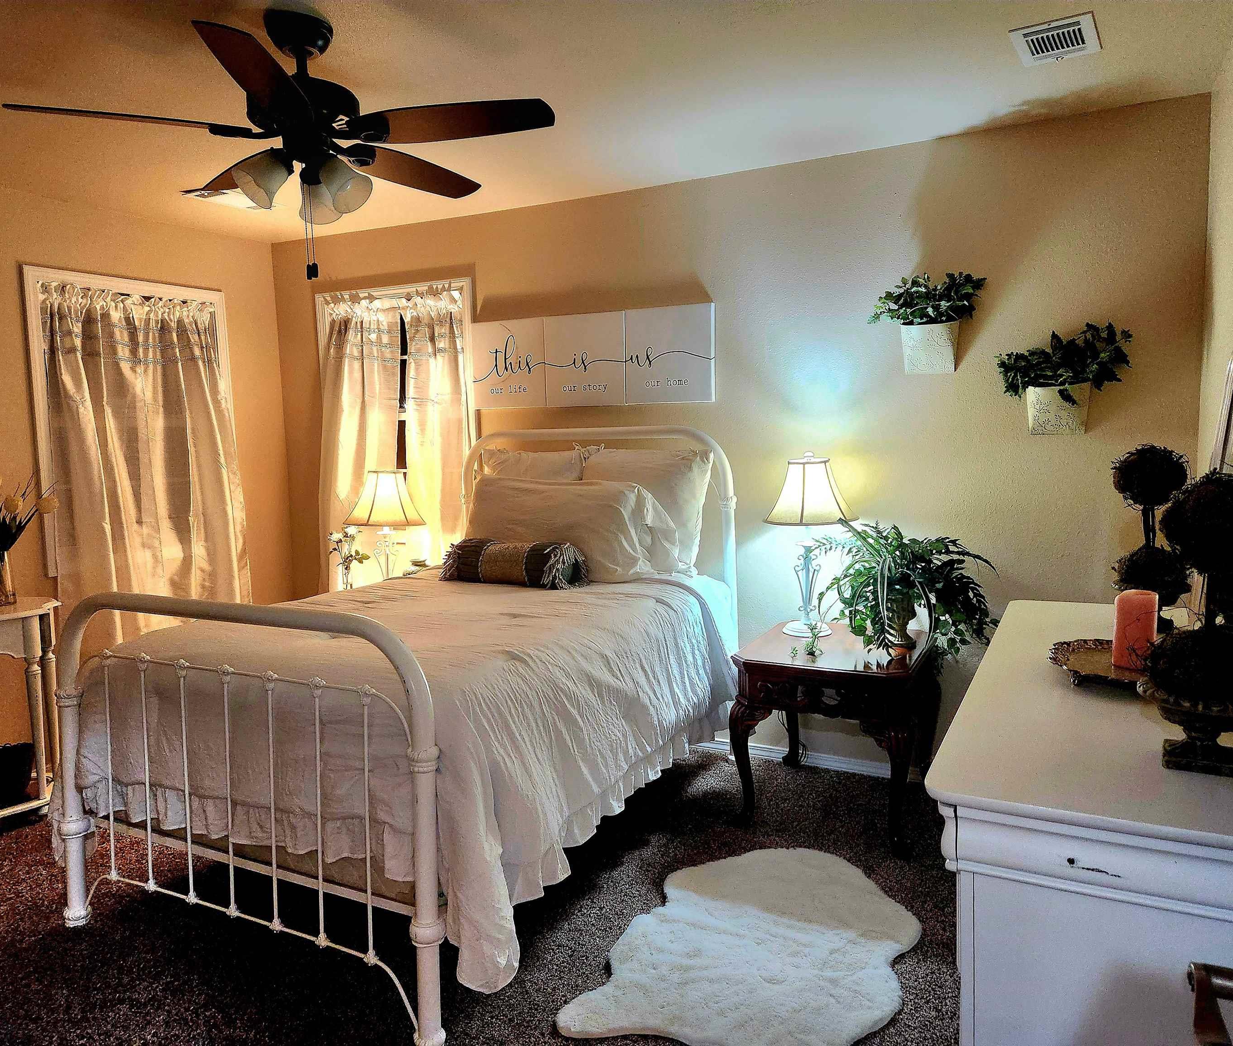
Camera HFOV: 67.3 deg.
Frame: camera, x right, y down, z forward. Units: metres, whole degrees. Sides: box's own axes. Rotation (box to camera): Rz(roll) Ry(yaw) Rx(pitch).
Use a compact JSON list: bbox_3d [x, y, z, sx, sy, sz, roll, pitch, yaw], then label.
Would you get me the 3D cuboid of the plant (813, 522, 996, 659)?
[{"bbox_3d":[1.012,0.225,3.271,0.580,0.460,0.560,2,6,27],"label":"plant"}]

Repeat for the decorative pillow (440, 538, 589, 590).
[{"bbox_3d":[-0.385,0.148,3.605,0.610,0.180,0.200,2,6,27],"label":"decorative pillow"}]

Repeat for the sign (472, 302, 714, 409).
[{"bbox_3d":[-0.133,-0.721,4.119,1.210,0.402,0.038,2,6,27],"label":"sign"}]

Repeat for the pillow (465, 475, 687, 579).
[{"bbox_3d":[-0.183,0.020,3.795,0.920,0.400,0.190,2,-19,28],"label":"pillow"}]

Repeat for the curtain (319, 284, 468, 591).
[{"bbox_3d":[-1.116,-0.104,4.648,0.980,2.080,0.130,2,6,27],"label":"curtain"}]

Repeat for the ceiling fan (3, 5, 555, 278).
[{"bbox_3d":[-0.778,-0.938,2.327,1.290,0.628,1.290,2,7,28],"label":"ceiling fan"}]

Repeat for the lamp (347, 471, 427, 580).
[{"bbox_3d":[-1.034,0.089,4.175,0.360,0.685,0.360,2,6,27],"label":"lamp"}]

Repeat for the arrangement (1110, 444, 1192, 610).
[{"bbox_3d":[1.273,0.047,2.214,0.170,0.460,0.170,2,6,27],"label":"arrangement"}]

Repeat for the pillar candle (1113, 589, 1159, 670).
[{"bbox_3d":[0.968,0.188,1.724,0.079,0.137,0.079,2,7,28],"label":"pillar candle"}]

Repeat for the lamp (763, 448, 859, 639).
[{"bbox_3d":[0.736,0.070,3.508,0.355,0.690,0.355,2,7,28],"label":"lamp"}]

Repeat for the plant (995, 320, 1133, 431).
[{"bbox_3d":[1.528,-0.492,3.183,0.420,0.375,0.200,2,7,28],"label":"plant"}]

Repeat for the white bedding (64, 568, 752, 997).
[{"bbox_3d":[-0.580,0.608,3.299,1.600,0.760,1.880,2,7,28],"label":"white bedding"}]

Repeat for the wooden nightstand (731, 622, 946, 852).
[{"bbox_3d":[0.802,0.749,3.358,0.600,0.635,0.670,2,7,28],"label":"wooden nightstand"}]

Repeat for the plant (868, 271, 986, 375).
[{"bbox_3d":[1.125,-0.724,3.369,0.410,0.370,0.200,2,7,28],"label":"plant"}]

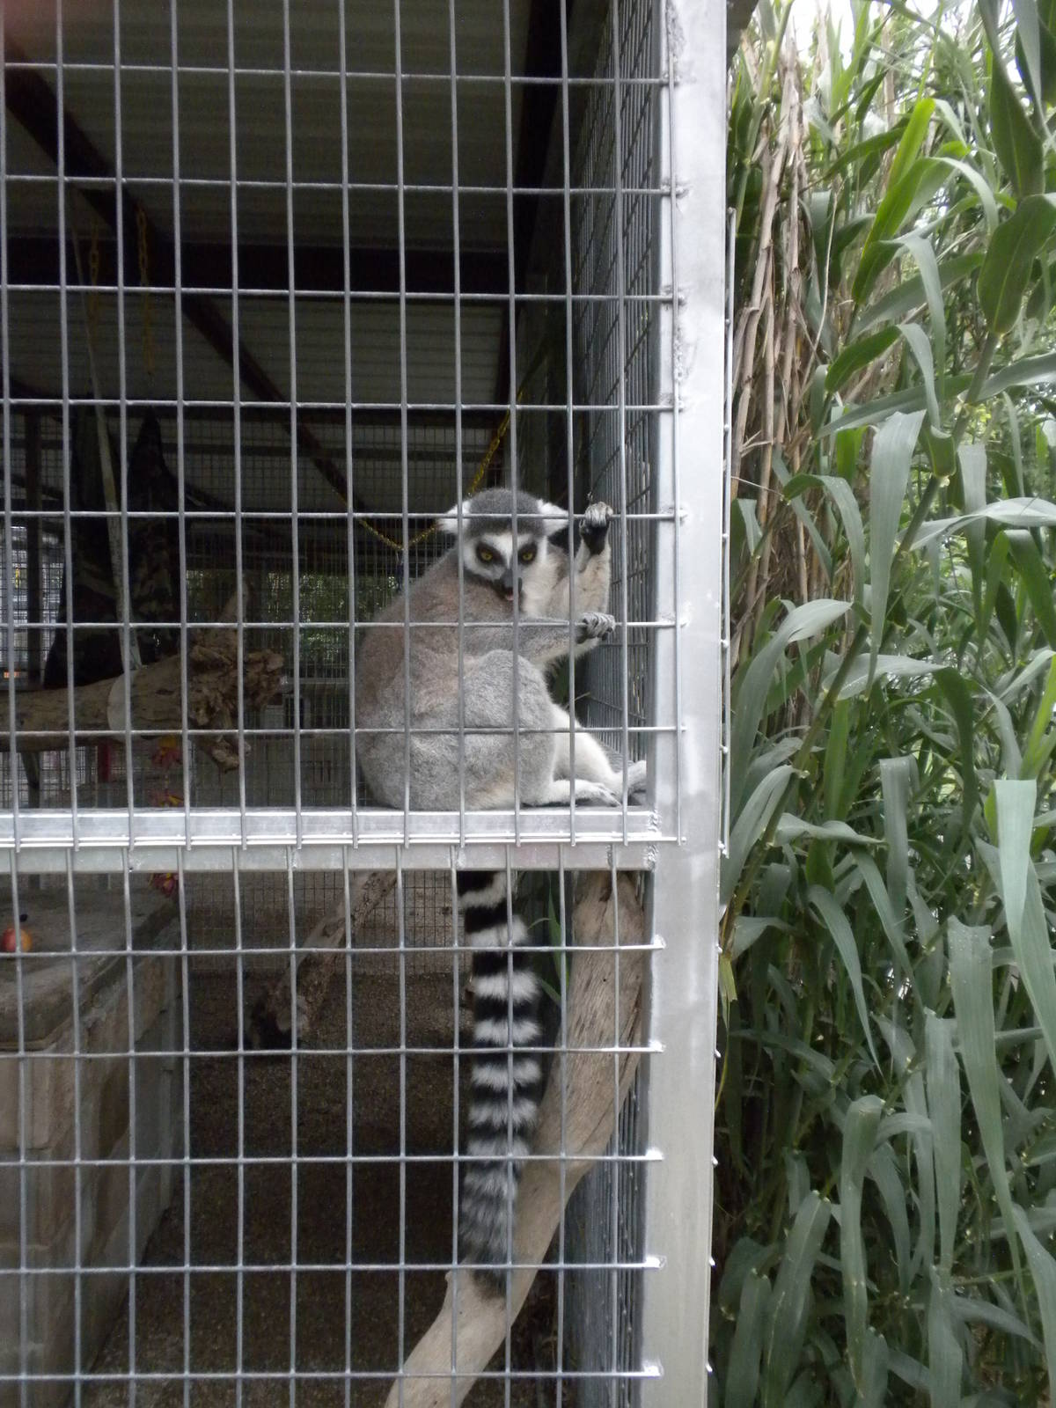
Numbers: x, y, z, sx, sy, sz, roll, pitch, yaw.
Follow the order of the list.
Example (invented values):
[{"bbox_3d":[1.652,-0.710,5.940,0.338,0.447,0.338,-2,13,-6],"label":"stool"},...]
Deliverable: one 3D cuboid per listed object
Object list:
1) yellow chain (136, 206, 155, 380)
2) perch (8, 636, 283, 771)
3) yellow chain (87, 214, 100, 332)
[{"bbox_3d":[-1.059,-1.138,4.170,0.045,0.480,0.037,0,2,0],"label":"yellow chain"},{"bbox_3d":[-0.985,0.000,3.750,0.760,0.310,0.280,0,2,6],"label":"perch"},{"bbox_3d":[-1.176,-1.161,4.080,0.036,0.325,0.033,0,2,0],"label":"yellow chain"}]

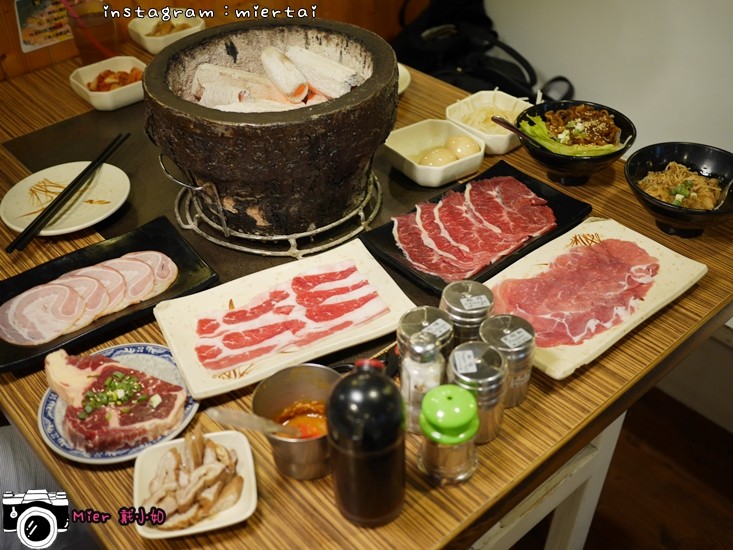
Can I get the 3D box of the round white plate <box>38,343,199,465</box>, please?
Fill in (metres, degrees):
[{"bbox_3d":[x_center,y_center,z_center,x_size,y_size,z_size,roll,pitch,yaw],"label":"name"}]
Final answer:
[{"bbox_3d":[-0.228,0.123,0.794,0.147,0.022,0.152,-18,42,-20],"label":"round white plate"}]

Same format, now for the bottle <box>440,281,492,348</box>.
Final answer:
[{"bbox_3d":[0.097,0.051,0.825,0.049,0.078,0.049,-2,38,0],"label":"bottle"}]

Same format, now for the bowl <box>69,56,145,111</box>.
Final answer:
[{"bbox_3d":[-0.394,-0.300,1.331,0.110,0.036,0.110,-30,46,-31],"label":"bowl"}]

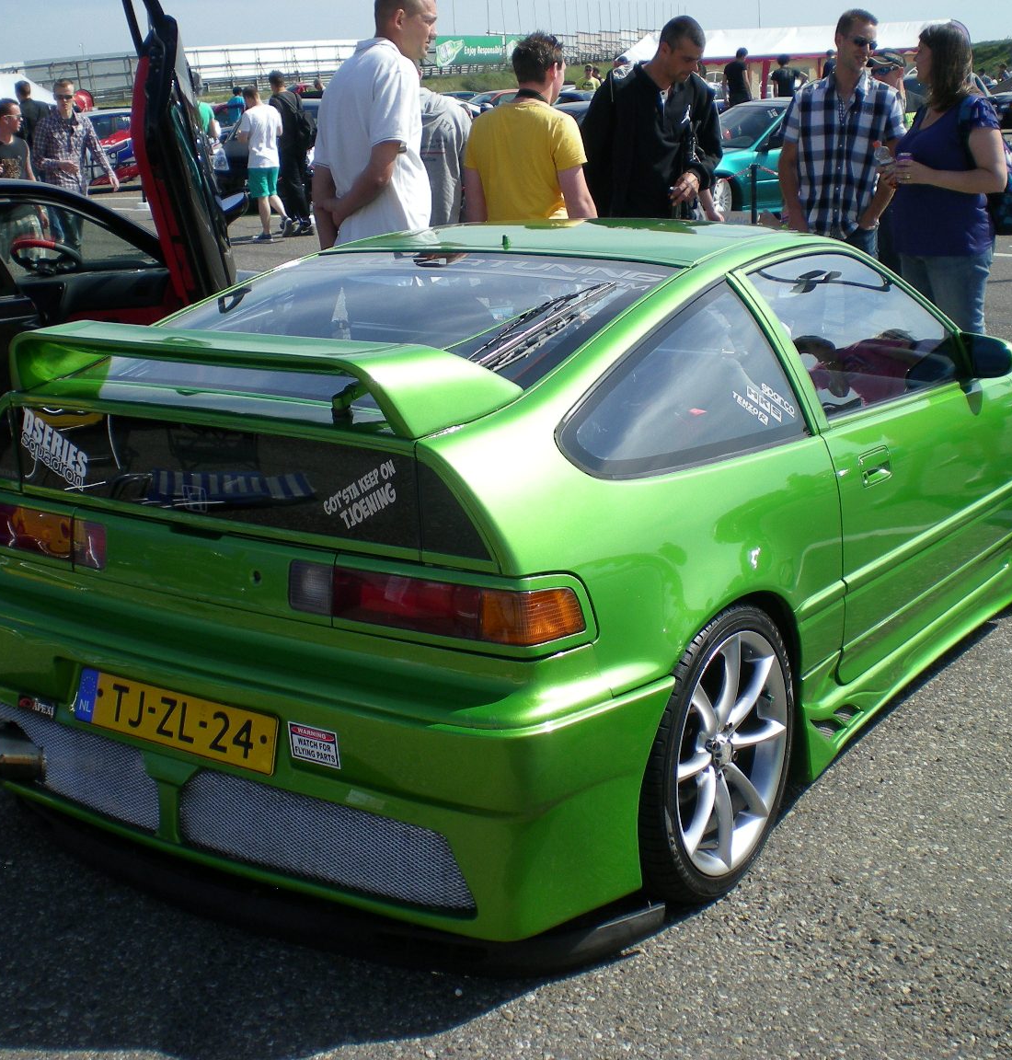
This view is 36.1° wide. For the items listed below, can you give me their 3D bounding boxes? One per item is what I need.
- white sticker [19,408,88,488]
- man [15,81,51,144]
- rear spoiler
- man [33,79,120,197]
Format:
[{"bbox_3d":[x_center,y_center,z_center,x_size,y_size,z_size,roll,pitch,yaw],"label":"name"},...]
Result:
[{"bbox_3d":[-0.890,-0.161,3.065,0.200,0.085,0.005,30,29,26],"label":"white sticker"},{"bbox_3d":[-5.440,-4.282,18.039,0.520,1.800,0.360,-10,18,-28],"label":"man"},{"bbox_3d":[-0.489,-0.313,2.929,1.000,0.150,0.345,9,18,34],"label":"rear spoiler"},{"bbox_3d":[-3.603,-2.825,12.939,0.660,1.800,0.440,-11,18,-30],"label":"man"}]

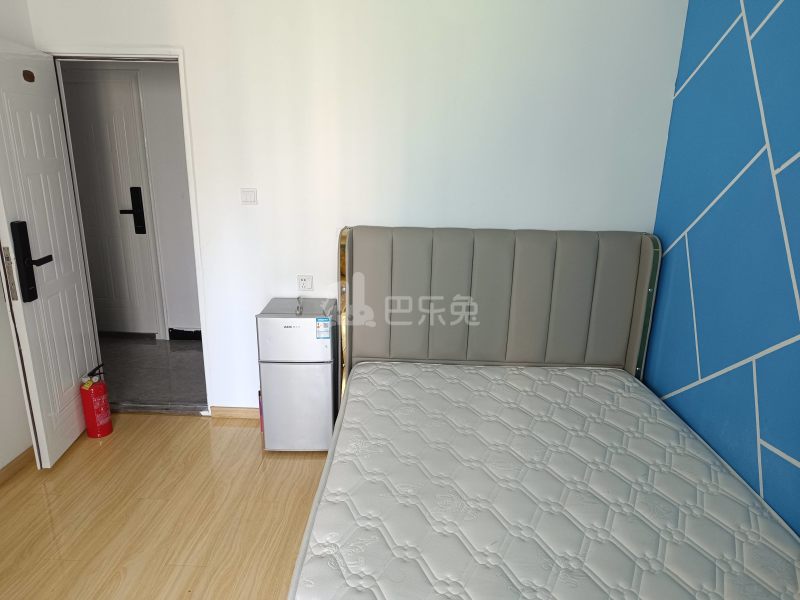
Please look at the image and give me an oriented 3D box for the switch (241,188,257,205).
[{"bbox_3d":[-0.822,-0.562,3.020,0.087,0.087,0.012,1,16,1],"label":"switch"}]

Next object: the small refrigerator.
[{"bbox_3d":[-0.521,0.398,2.989,0.382,0.738,0.368,1,14,1],"label":"small refrigerator"}]

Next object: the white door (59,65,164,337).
[{"bbox_3d":[-2.364,-0.699,4.429,0.741,2.098,0.080,1,16,1],"label":"white door"}]

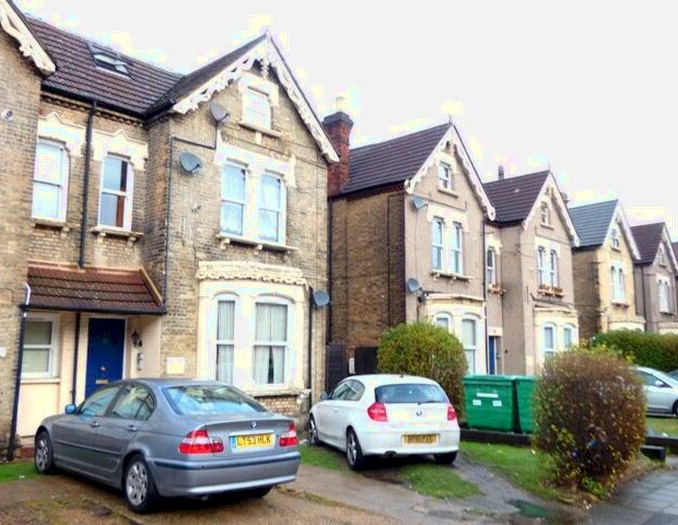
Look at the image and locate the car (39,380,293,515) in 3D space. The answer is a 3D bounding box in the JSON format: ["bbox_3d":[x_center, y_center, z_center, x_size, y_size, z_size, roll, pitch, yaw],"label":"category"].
[{"bbox_3d":[-2.449,2.199,8.121,1.790,1.420,4.470,8,-11,-44],"label":"car"}]

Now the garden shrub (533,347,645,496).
[{"bbox_3d":[3.356,2.063,8.400,1.500,1.860,1.480,-8,-11,43],"label":"garden shrub"}]

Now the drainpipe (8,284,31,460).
[{"bbox_3d":[-5.296,1.820,10.416,0.120,2.800,0.120,-8,-11,44],"label":"drainpipe"}]

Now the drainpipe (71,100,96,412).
[{"bbox_3d":[-5.035,-0.014,12.419,0.130,6.750,0.110,-8,-11,43],"label":"drainpipe"}]

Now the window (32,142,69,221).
[{"bbox_3d":[-5.642,-1.595,12.175,0.130,1.540,0.740,-8,-11,44],"label":"window"}]

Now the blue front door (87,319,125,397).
[{"bbox_3d":[-4.718,2.195,12.667,0.090,2.080,0.790,-8,-11,43],"label":"blue front door"}]

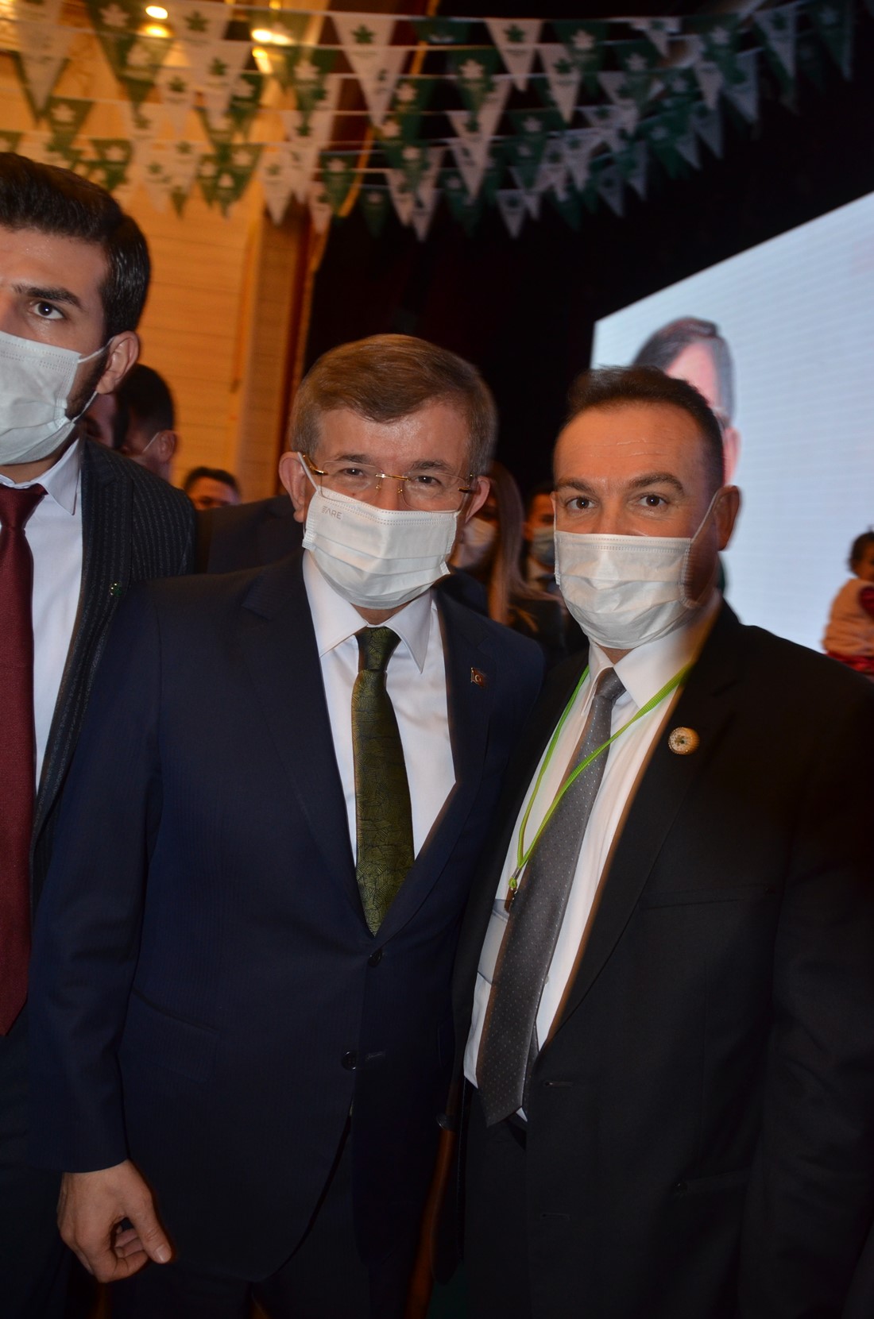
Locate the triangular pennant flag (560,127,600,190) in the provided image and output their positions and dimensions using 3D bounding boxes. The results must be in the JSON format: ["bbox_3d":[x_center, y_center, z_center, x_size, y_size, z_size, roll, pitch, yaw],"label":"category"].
[{"bbox_3d":[0.674,-2.359,4.650,0.195,0.290,0.020,2,5,6],"label":"triangular pennant flag"}]

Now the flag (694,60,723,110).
[{"bbox_3d":[1.078,-2.348,3.950,0.190,0.300,0.020,-1,5,6],"label":"flag"}]

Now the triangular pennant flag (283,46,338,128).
[{"bbox_3d":[-0.573,-2.510,4.338,0.245,0.300,0.020,3,6,-18],"label":"triangular pennant flag"}]

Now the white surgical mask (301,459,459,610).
[{"bbox_3d":[-0.053,-0.113,0.936,0.154,0.128,0.120,6,7,-8],"label":"white surgical mask"}]

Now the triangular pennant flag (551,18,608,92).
[{"bbox_3d":[0.617,-2.663,4.386,0.245,0.300,0.020,3,6,-18],"label":"triangular pennant flag"}]

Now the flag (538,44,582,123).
[{"bbox_3d":[0.490,-2.305,3.950,0.200,0.310,0.020,0,5,6],"label":"flag"}]

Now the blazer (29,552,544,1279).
[{"bbox_3d":[-0.145,0.265,1.000,0.510,0.740,0.290,5,6,-21],"label":"blazer"}]

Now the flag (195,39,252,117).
[{"bbox_3d":[-0.853,-2.328,3.950,0.215,0.300,0.020,4,5,6],"label":"flag"}]

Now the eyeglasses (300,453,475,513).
[{"bbox_3d":[-0.050,-0.166,0.952,0.144,0.045,0.137,6,7,-8],"label":"eyeglasses"}]

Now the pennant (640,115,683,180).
[{"bbox_3d":[1.044,-2.387,4.600,0.200,0.300,0.020,-4,5,7],"label":"pennant"}]

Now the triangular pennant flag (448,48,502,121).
[{"bbox_3d":[0.156,-2.321,3.980,0.210,0.300,0.020,4,5,6],"label":"triangular pennant flag"}]

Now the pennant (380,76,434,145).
[{"bbox_3d":[-0.152,-2.525,4.577,0.245,0.300,0.020,3,6,-18],"label":"pennant"}]

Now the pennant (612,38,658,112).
[{"bbox_3d":[0.803,-2.354,3.980,0.200,0.300,0.020,2,5,6],"label":"pennant"}]

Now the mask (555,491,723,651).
[{"bbox_3d":[0.175,-0.084,0.915,0.152,0.137,0.120,2,8,27],"label":"mask"}]

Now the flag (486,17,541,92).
[{"bbox_3d":[0.328,-2.689,4.414,0.245,0.300,0.020,3,6,-18],"label":"flag"}]

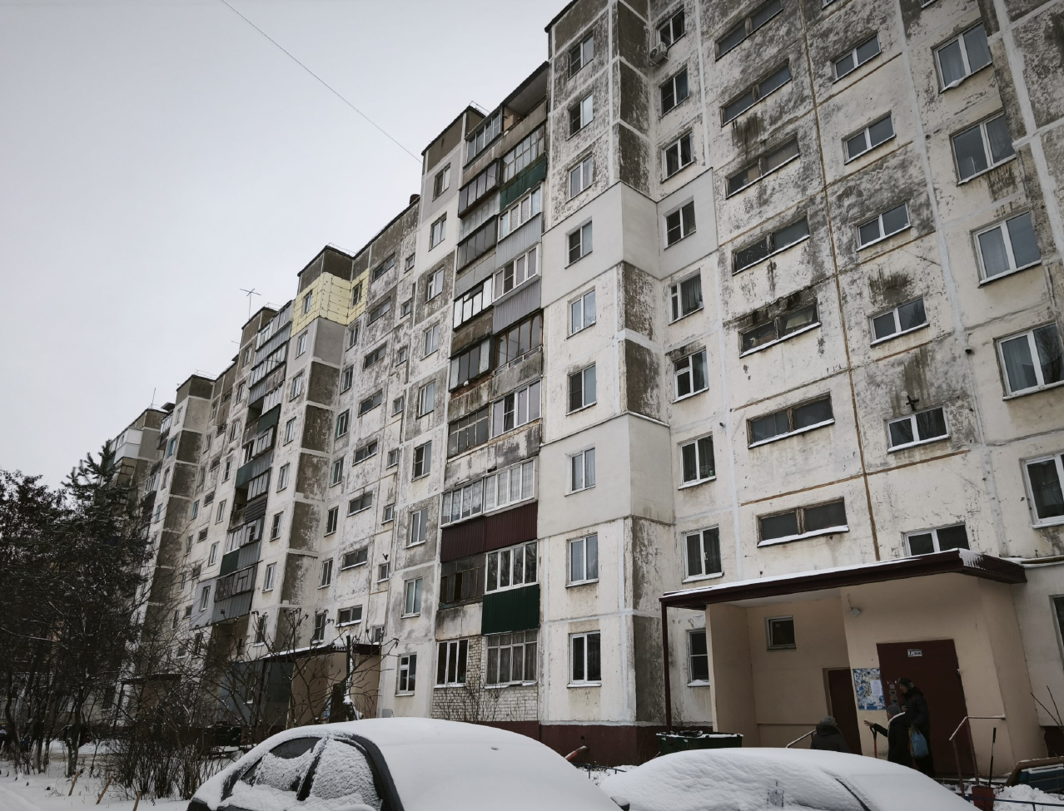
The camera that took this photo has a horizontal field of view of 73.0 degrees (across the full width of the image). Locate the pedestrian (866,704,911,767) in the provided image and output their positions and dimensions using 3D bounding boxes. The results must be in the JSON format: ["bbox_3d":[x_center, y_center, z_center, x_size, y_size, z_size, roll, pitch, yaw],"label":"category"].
[{"bbox_3d":[6.237,6.001,12.495,0.650,1.550,0.550,-11,-24,29],"label":"pedestrian"}]

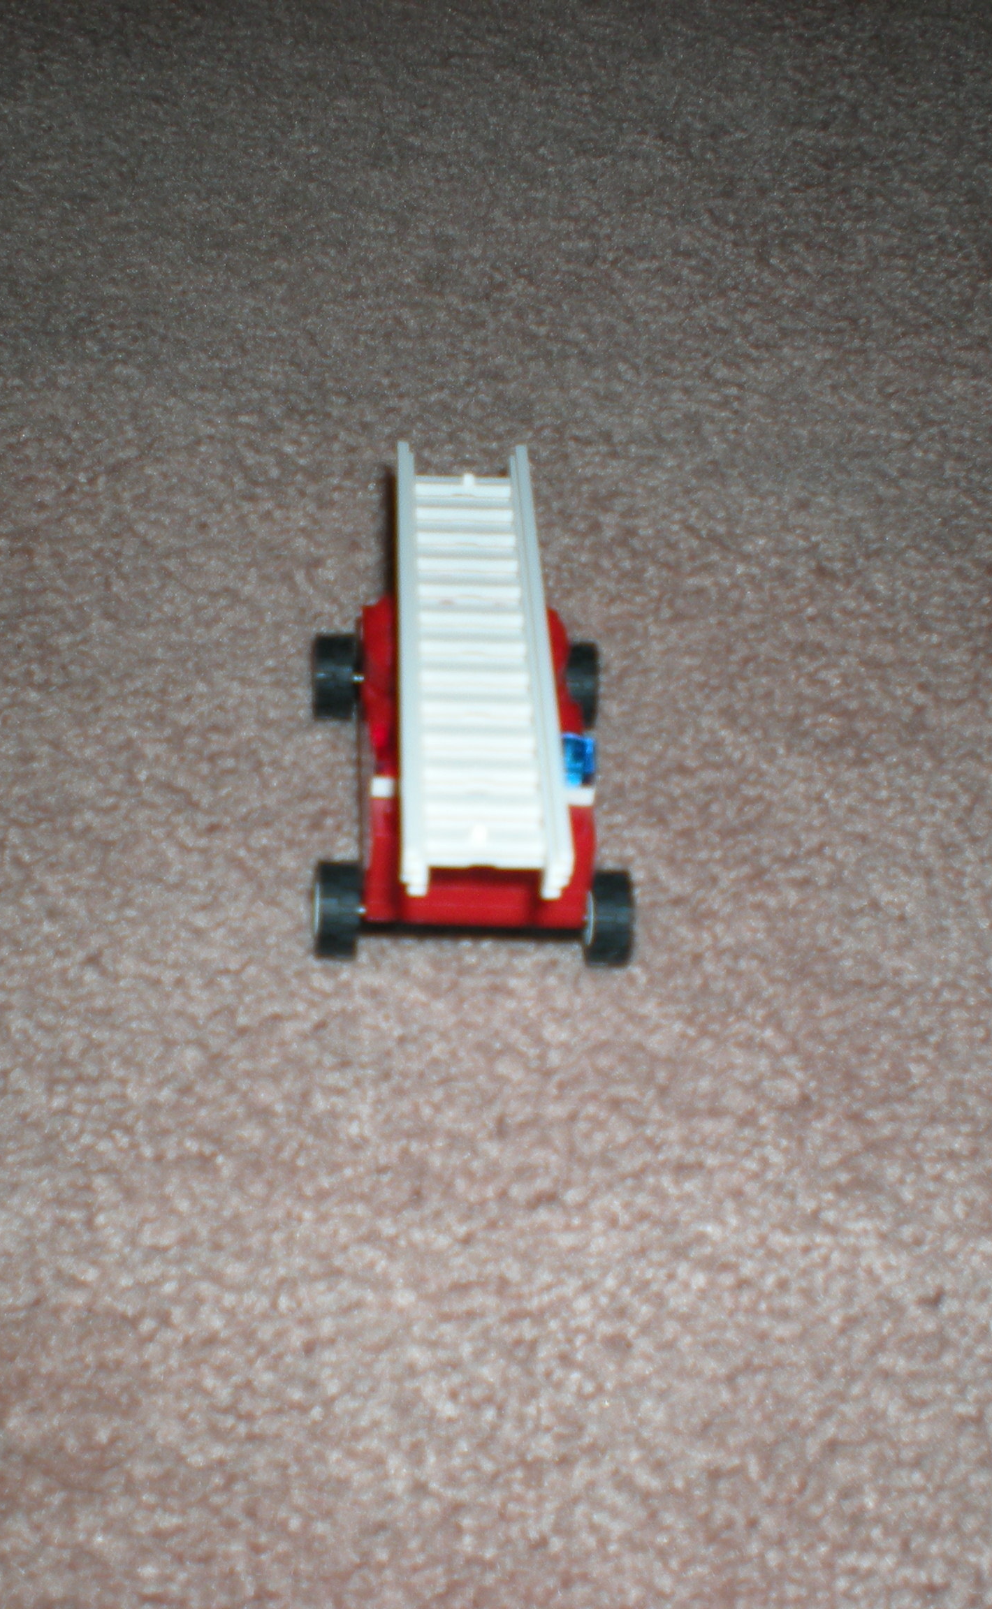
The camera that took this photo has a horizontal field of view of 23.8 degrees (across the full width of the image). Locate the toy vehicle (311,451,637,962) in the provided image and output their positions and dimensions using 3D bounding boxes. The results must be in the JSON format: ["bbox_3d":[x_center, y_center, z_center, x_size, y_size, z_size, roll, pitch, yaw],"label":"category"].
[{"bbox_3d":[-0.004,-0.014,0.361,0.045,0.032,0.128,2,37,-5],"label":"toy vehicle"}]

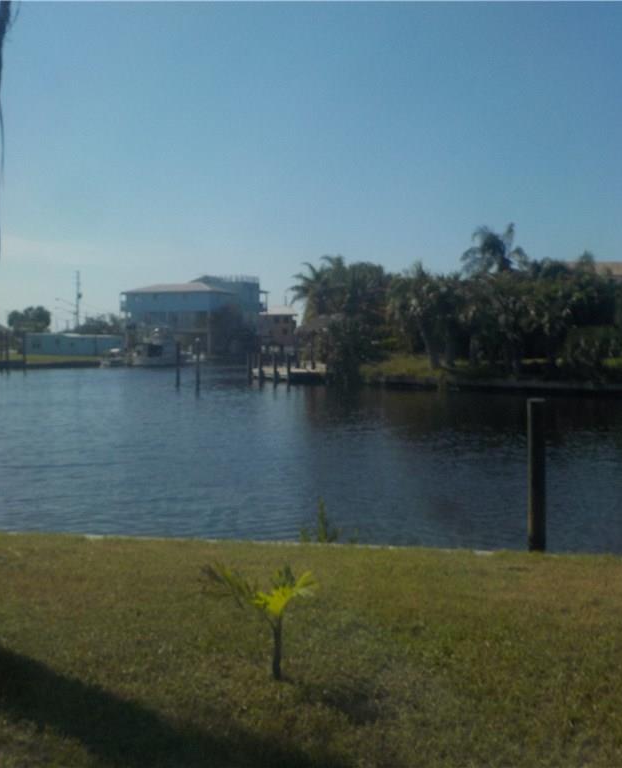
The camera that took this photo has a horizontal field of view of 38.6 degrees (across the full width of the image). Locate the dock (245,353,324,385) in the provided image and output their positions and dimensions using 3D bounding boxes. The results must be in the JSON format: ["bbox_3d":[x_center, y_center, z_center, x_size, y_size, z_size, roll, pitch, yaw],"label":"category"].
[{"bbox_3d":[-1.661,-1.218,65.500,3.800,2.200,9.500,1,2,13],"label":"dock"}]

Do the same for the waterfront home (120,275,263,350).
[{"bbox_3d":[-16.156,-9.203,121.000,15.500,10.400,12.500,1,2,20],"label":"waterfront home"}]

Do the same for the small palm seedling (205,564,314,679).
[{"bbox_3d":[-0.254,1.151,4.300,0.540,0.560,0.480,0,2,0],"label":"small palm seedling"}]

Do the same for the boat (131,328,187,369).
[{"bbox_3d":[-19.245,-4.480,112.000,7.600,4.800,2.900,-1,3,-24],"label":"boat"}]

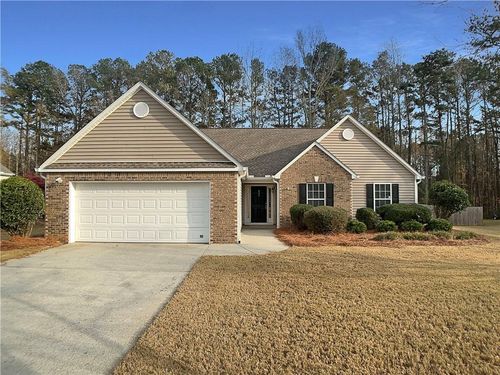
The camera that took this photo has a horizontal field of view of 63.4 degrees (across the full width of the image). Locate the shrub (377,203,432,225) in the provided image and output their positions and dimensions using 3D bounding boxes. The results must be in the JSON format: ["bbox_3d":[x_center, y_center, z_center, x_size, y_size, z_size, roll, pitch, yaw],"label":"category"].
[{"bbox_3d":[7.297,1.424,19.077,2.600,1.250,1.500,0,-1,0],"label":"shrub"}]

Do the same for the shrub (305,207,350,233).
[{"bbox_3d":[3.367,1.425,17.777,1.900,1.200,1.500,0,-1,0],"label":"shrub"}]

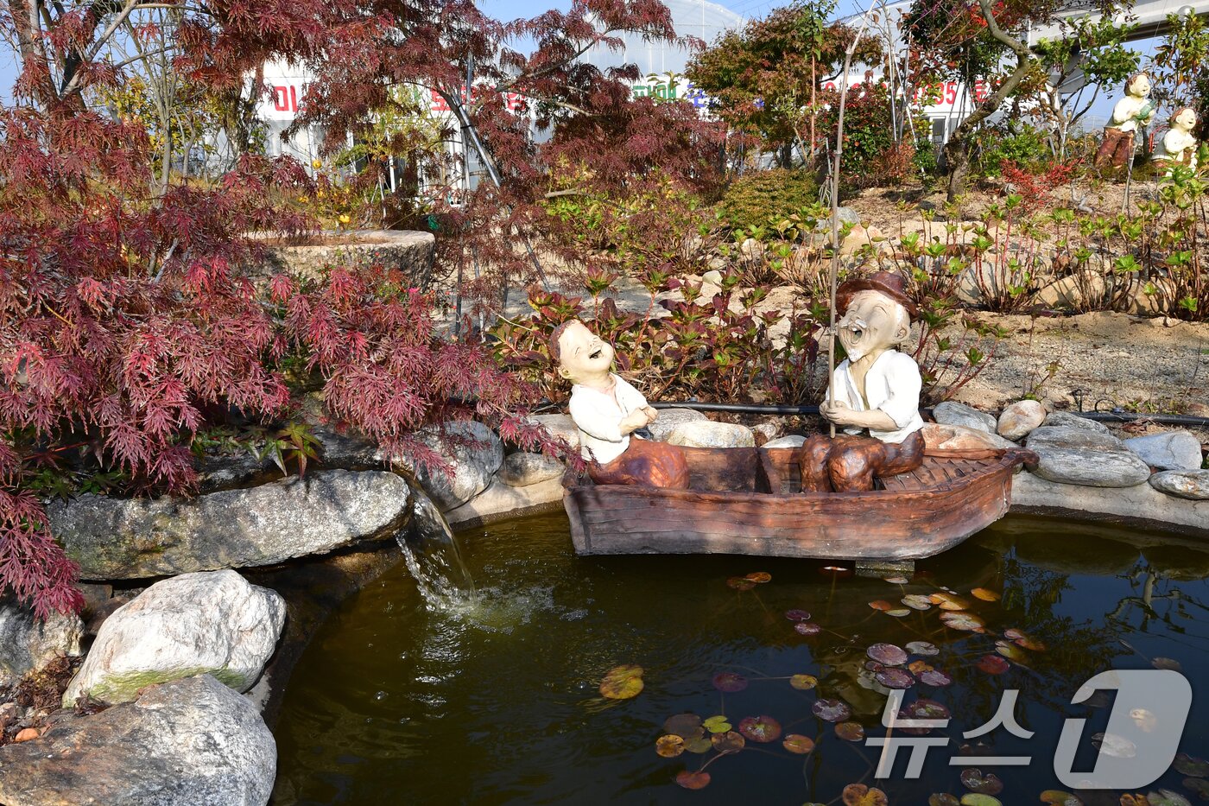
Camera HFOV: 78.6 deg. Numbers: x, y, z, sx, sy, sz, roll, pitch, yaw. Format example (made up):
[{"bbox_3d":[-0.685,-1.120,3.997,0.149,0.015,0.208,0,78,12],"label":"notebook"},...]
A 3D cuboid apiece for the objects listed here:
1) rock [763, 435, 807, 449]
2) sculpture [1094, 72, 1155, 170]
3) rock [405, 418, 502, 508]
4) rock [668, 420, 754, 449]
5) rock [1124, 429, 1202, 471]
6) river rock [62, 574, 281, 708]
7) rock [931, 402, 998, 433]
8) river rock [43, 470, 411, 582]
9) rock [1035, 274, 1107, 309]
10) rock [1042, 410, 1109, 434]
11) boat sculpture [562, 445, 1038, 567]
[{"bbox_3d":[0.830,0.205,3.409,0.215,0.118,0.150,-2,15,0],"label":"rock"},{"bbox_3d":[5.271,-2.849,7.475,0.391,0.943,0.460,10,18,39],"label":"sculpture"},{"bbox_3d":[-0.644,0.266,3.149,0.428,0.390,0.343,-2,15,0],"label":"rock"},{"bbox_3d":[0.480,0.177,3.341,0.408,0.185,0.245,-2,15,0],"label":"rock"},{"bbox_3d":[2.329,0.203,3.083,0.297,0.175,0.193,-2,15,0],"label":"rock"},{"bbox_3d":[-1.095,0.607,1.897,0.526,0.341,0.368,-2,15,0],"label":"river rock"},{"bbox_3d":[1.683,0.082,3.453,0.295,0.170,0.192,-2,15,0],"label":"rock"},{"bbox_3d":[-1.237,0.384,2.484,1.058,0.218,0.310,-6,15,-17],"label":"river rock"},{"bbox_3d":[3.159,-0.741,5.000,0.449,0.278,0.292,-2,15,0],"label":"rock"},{"bbox_3d":[2.180,0.110,3.427,0.322,0.127,0.218,3,15,17],"label":"rock"},{"bbox_3d":[0.720,0.336,2.809,1.734,0.381,0.500,0,15,5],"label":"boat sculpture"}]

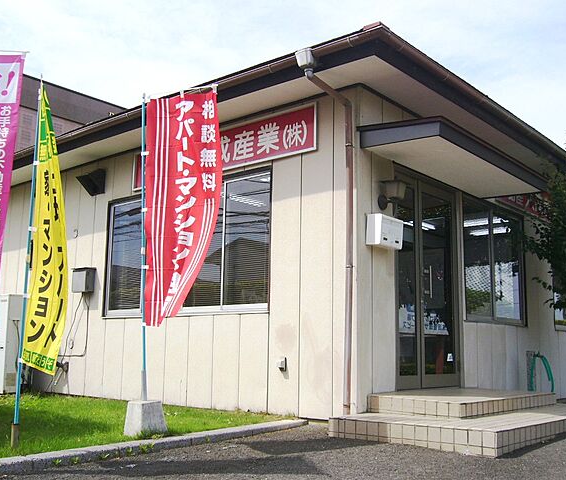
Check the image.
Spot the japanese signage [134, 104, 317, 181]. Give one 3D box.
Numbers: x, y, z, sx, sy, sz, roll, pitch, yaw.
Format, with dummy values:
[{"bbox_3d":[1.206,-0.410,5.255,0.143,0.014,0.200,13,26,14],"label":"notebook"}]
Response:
[{"bbox_3d":[-0.697,-0.913,6.833,2.721,0.457,0.080,-7,-12,40],"label":"japanese signage"}]

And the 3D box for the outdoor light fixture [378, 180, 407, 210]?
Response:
[{"bbox_3d":[1.050,-0.437,6.212,0.210,0.260,0.150,-7,-12,40],"label":"outdoor light fixture"}]

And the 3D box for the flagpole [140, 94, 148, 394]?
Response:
[{"bbox_3d":[-1.058,0.015,4.945,0.036,2.400,0.036,-9,-12,39],"label":"flagpole"}]

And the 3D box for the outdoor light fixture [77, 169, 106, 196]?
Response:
[{"bbox_3d":[-2.418,-0.734,8.207,0.260,0.320,0.200,-7,-12,40],"label":"outdoor light fixture"}]

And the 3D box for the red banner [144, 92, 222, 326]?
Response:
[{"bbox_3d":[-0.763,-0.245,4.905,0.600,1.800,0.180,-6,-11,38],"label":"red banner"}]

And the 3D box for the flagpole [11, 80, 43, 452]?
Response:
[{"bbox_3d":[-1.674,0.091,4.265,0.042,2.470,0.042,-7,-12,40],"label":"flagpole"}]

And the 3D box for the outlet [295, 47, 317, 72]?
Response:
[{"bbox_3d":[0.205,-1.608,5.766,0.150,0.190,0.130,-7,-12,40],"label":"outlet"}]

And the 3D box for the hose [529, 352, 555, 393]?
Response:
[{"bbox_3d":[3.243,1.681,8.086,0.300,0.560,0.240,-7,-12,40],"label":"hose"}]

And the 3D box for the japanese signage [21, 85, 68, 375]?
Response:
[{"bbox_3d":[-1.442,-0.090,3.913,0.170,1.740,0.520,7,-11,-35],"label":"japanese signage"}]

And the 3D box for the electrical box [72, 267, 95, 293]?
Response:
[{"bbox_3d":[-2.600,0.522,8.440,0.300,0.300,0.160,-7,-12,40],"label":"electrical box"}]

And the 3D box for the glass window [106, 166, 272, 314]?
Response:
[{"bbox_3d":[-1.142,0.118,7.091,2.709,1.440,0.100,-7,-12,40],"label":"glass window"}]

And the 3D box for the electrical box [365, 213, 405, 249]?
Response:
[{"bbox_3d":[0.925,-0.063,5.848,0.150,0.270,0.366,-7,-12,40],"label":"electrical box"}]

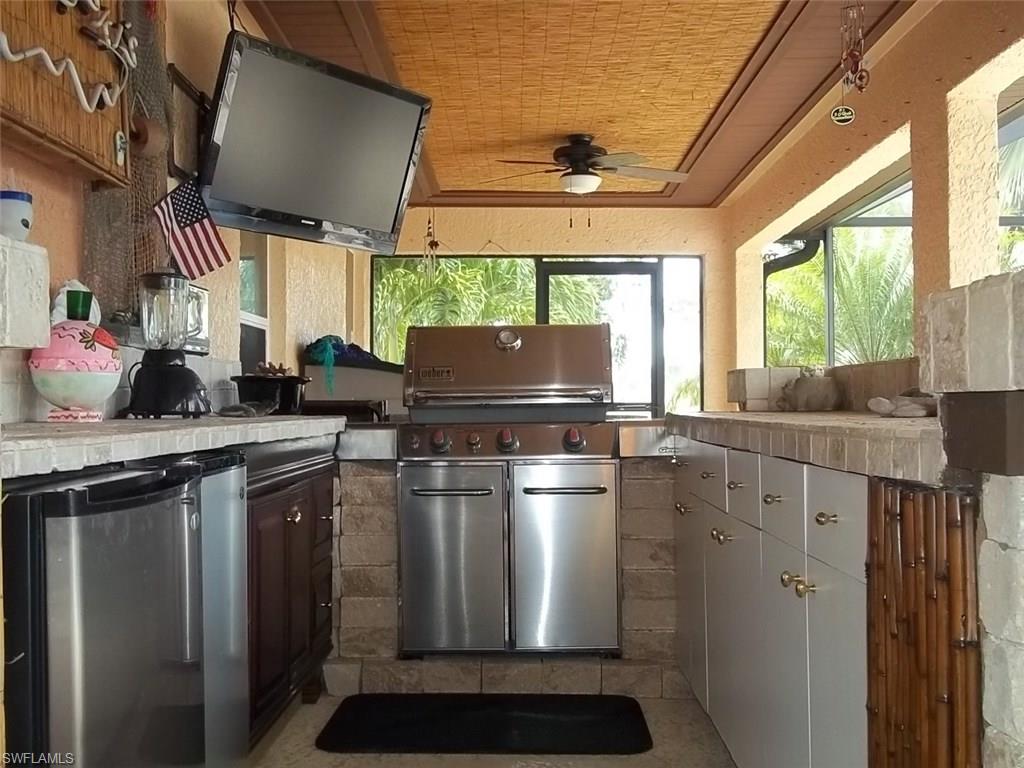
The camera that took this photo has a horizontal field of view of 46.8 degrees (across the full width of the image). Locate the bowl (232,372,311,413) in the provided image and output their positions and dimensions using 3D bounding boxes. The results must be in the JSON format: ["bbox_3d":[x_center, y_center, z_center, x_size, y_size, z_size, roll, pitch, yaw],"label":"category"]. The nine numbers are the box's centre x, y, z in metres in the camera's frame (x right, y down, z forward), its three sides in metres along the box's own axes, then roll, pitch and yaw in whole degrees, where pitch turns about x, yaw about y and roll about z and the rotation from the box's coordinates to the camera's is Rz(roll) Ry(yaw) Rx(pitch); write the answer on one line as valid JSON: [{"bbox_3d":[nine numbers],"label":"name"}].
[{"bbox_3d":[-0.742,0.029,3.650,0.240,0.127,0.225,0,-1,-14],"label":"bowl"}]

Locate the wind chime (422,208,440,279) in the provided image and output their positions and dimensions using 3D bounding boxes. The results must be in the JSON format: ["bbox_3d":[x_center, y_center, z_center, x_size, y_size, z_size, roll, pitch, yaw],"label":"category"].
[{"bbox_3d":[-0.605,-1.057,8.900,0.130,0.530,0.130,0,-1,-1],"label":"wind chime"}]

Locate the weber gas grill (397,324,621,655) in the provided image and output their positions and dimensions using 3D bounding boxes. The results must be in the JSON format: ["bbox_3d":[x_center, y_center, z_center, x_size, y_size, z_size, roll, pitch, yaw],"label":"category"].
[{"bbox_3d":[-0.008,0.347,4.170,0.738,1.100,0.640,0,-1,1],"label":"weber gas grill"}]

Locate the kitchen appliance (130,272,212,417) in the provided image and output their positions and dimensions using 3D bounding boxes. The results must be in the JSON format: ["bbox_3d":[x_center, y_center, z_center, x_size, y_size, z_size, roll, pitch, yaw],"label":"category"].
[{"bbox_3d":[-0.896,-0.103,3.100,0.185,0.382,0.155,-1,-1,26],"label":"kitchen appliance"}]

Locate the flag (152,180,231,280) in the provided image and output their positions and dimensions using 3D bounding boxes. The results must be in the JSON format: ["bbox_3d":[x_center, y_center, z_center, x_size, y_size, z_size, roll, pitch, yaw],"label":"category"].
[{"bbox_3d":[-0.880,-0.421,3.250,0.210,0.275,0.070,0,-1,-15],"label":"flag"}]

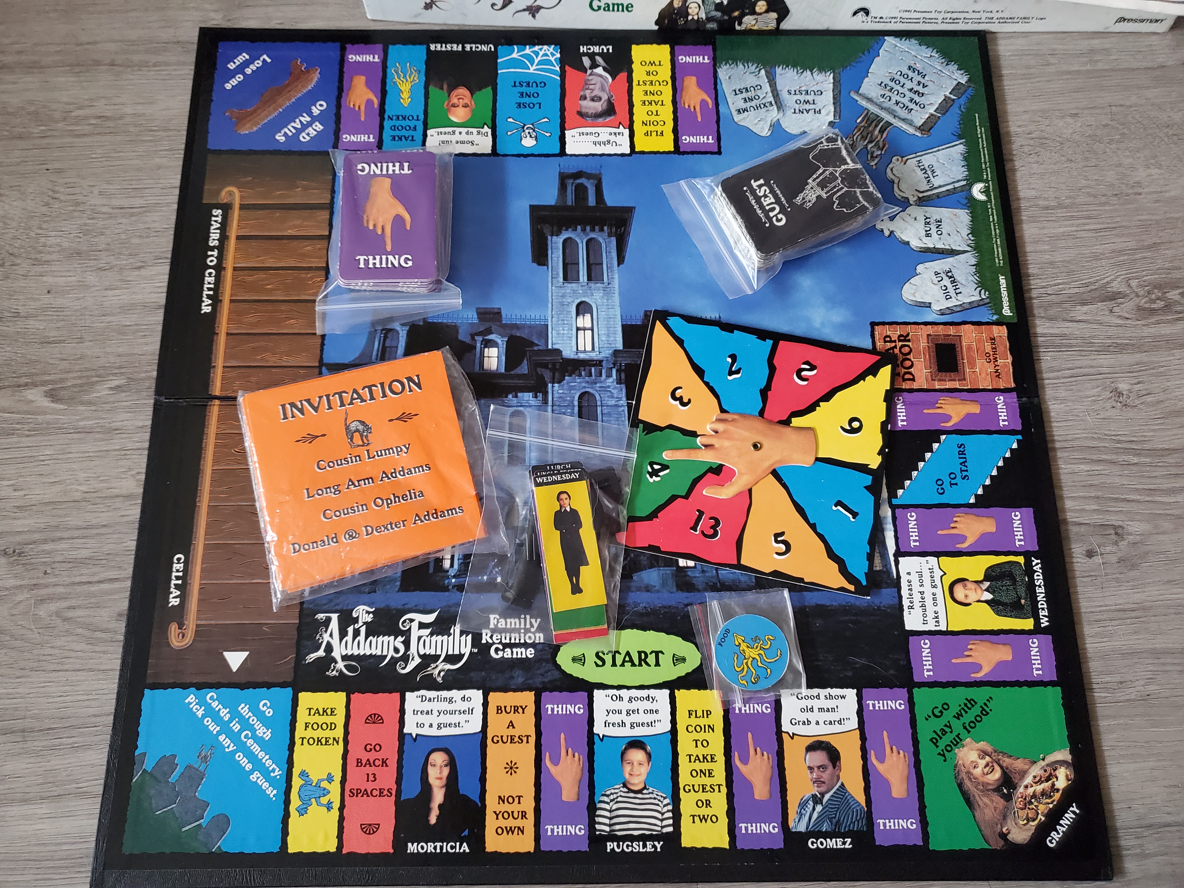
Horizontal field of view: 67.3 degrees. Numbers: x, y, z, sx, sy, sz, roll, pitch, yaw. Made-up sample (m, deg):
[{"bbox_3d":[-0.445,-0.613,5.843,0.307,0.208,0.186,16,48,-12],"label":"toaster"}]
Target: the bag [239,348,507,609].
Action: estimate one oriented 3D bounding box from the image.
[{"bbox_3d":[-0.115,0.009,0.444,0.105,0.008,0.108,-16,75,-5],"label":"bag"}]

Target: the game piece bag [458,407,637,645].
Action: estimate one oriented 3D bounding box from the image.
[{"bbox_3d":[-0.020,0.039,0.434,0.076,0.014,0.115,7,75,1],"label":"game piece bag"}]

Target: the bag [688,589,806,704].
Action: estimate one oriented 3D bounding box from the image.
[{"bbox_3d":[0.075,0.097,0.423,0.049,0.006,0.049,-10,75,-3],"label":"bag"}]

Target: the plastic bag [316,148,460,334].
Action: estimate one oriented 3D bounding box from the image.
[{"bbox_3d":[-0.107,-0.111,0.473,0.075,0.015,0.107,-2,75,-1],"label":"plastic bag"}]

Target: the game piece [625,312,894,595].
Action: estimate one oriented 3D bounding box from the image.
[{"bbox_3d":[0.085,0.002,0.450,0.128,0.005,0.132,9,75,2],"label":"game piece"}]

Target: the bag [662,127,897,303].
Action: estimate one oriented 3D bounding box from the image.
[{"bbox_3d":[0.104,-0.130,0.480,0.108,0.016,0.077,-23,76,-7],"label":"bag"}]

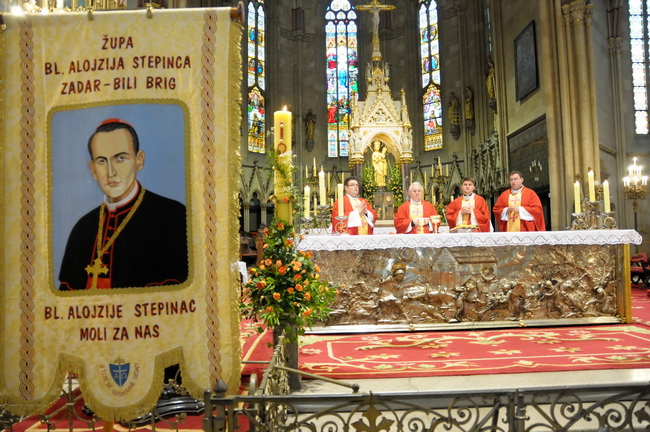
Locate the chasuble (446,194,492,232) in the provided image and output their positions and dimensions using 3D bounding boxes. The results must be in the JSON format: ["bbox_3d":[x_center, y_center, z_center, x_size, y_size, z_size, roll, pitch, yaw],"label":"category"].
[{"bbox_3d":[1.893,0.294,6.286,0.590,1.125,0.450,-2,-5,15],"label":"chasuble"}]

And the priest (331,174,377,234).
[{"bbox_3d":[0.416,0.388,6.187,0.580,1.780,0.480,1,-5,-22],"label":"priest"}]

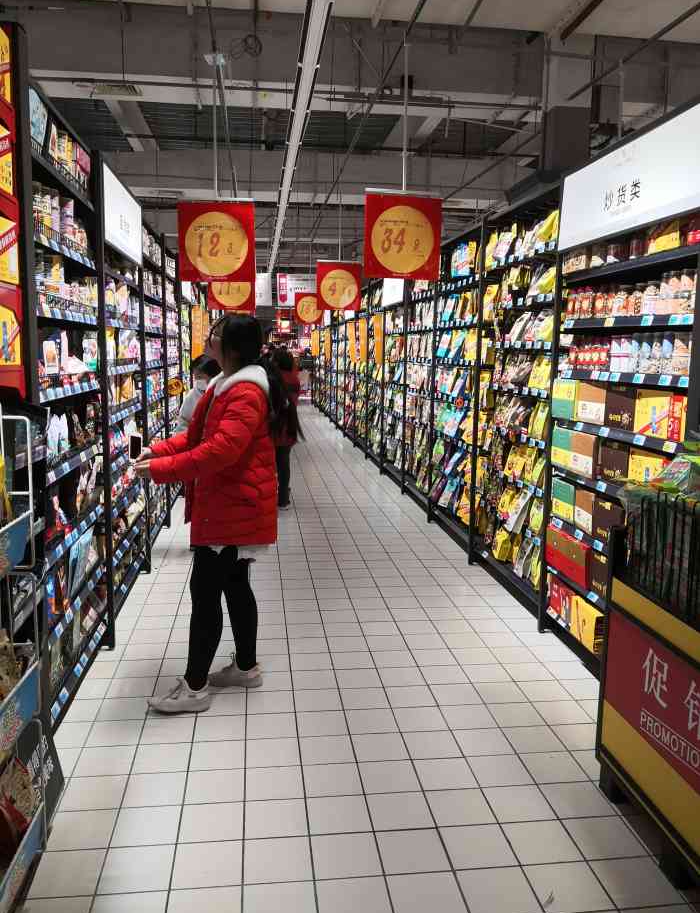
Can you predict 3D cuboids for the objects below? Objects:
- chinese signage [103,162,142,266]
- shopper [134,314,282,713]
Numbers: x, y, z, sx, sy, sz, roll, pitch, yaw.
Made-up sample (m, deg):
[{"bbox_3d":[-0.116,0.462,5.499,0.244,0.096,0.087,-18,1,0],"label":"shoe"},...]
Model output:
[{"bbox_3d":[-1.244,-1.281,3.974,0.060,0.380,1.170,0,8,-7],"label":"chinese signage"},{"bbox_3d":[-0.595,0.233,3.075,0.600,1.640,0.480,1,8,-3],"label":"shopper"}]

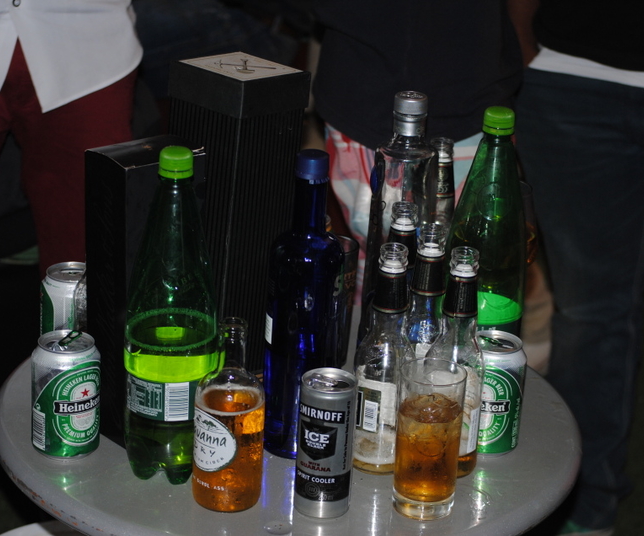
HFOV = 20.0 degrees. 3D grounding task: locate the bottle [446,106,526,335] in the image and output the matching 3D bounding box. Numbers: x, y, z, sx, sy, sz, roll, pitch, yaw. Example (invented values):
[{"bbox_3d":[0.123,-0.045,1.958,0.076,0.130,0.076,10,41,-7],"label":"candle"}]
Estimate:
[{"bbox_3d":[0.168,-0.005,1.879,0.087,0.330,0.087,3,23,-1],"label":"bottle"}]

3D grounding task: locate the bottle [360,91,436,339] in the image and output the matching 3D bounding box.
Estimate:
[{"bbox_3d":[0.083,-0.036,1.947,0.069,0.308,0.069,1,23,-7],"label":"bottle"}]

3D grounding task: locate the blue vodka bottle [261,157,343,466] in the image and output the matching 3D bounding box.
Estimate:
[{"bbox_3d":[-0.017,0.035,1.783,0.074,0.308,0.074,-1,23,-11],"label":"blue vodka bottle"}]

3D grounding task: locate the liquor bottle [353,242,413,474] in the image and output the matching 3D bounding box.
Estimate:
[{"bbox_3d":[0.062,0.087,1.772,0.057,0.231,0.057,3,23,-1],"label":"liquor bottle"}]

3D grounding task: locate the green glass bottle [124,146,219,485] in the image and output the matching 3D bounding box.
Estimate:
[{"bbox_3d":[-0.141,0.045,1.714,0.088,0.328,0.088,-1,23,-11],"label":"green glass bottle"}]

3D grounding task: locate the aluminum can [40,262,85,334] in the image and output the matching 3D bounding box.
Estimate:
[{"bbox_3d":[-0.265,0.059,1.939,0.066,0.115,0.066,1,23,-6],"label":"aluminum can"}]

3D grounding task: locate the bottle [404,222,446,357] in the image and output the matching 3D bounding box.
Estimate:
[{"bbox_3d":[0.101,0.067,1.807,0.059,0.231,0.059,9,24,13],"label":"bottle"}]

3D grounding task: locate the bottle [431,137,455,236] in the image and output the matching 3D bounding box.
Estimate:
[{"bbox_3d":[0.125,-0.034,2.046,0.059,0.231,0.059,5,23,3],"label":"bottle"}]

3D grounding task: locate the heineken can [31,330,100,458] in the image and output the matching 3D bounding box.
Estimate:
[{"bbox_3d":[-0.247,0.123,1.770,0.066,0.115,0.066,3,23,-1],"label":"heineken can"}]

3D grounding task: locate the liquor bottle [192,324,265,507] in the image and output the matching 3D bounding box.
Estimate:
[{"bbox_3d":[-0.086,0.134,1.700,0.066,0.182,0.066,3,23,-1],"label":"liquor bottle"}]

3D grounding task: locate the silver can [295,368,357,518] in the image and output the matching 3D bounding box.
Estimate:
[{"bbox_3d":[0.004,0.164,1.690,0.052,0.134,0.052,3,23,-1],"label":"silver can"}]

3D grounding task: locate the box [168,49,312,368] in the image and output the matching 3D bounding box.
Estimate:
[{"bbox_3d":[-0.099,-0.054,1.941,0.103,0.326,0.103,20,23,37],"label":"box"}]

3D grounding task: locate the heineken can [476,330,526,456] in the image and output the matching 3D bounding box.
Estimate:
[{"bbox_3d":[0.168,0.126,1.827,0.066,0.115,0.066,3,23,-1],"label":"heineken can"}]

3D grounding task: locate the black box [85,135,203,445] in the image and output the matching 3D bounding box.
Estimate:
[{"bbox_3d":[-0.177,0.023,1.816,0.092,0.298,0.068,-16,29,-38],"label":"black box"}]

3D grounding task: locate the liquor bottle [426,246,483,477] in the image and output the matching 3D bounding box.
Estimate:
[{"bbox_3d":[0.127,0.091,1.755,0.059,0.231,0.059,-2,24,-14],"label":"liquor bottle"}]

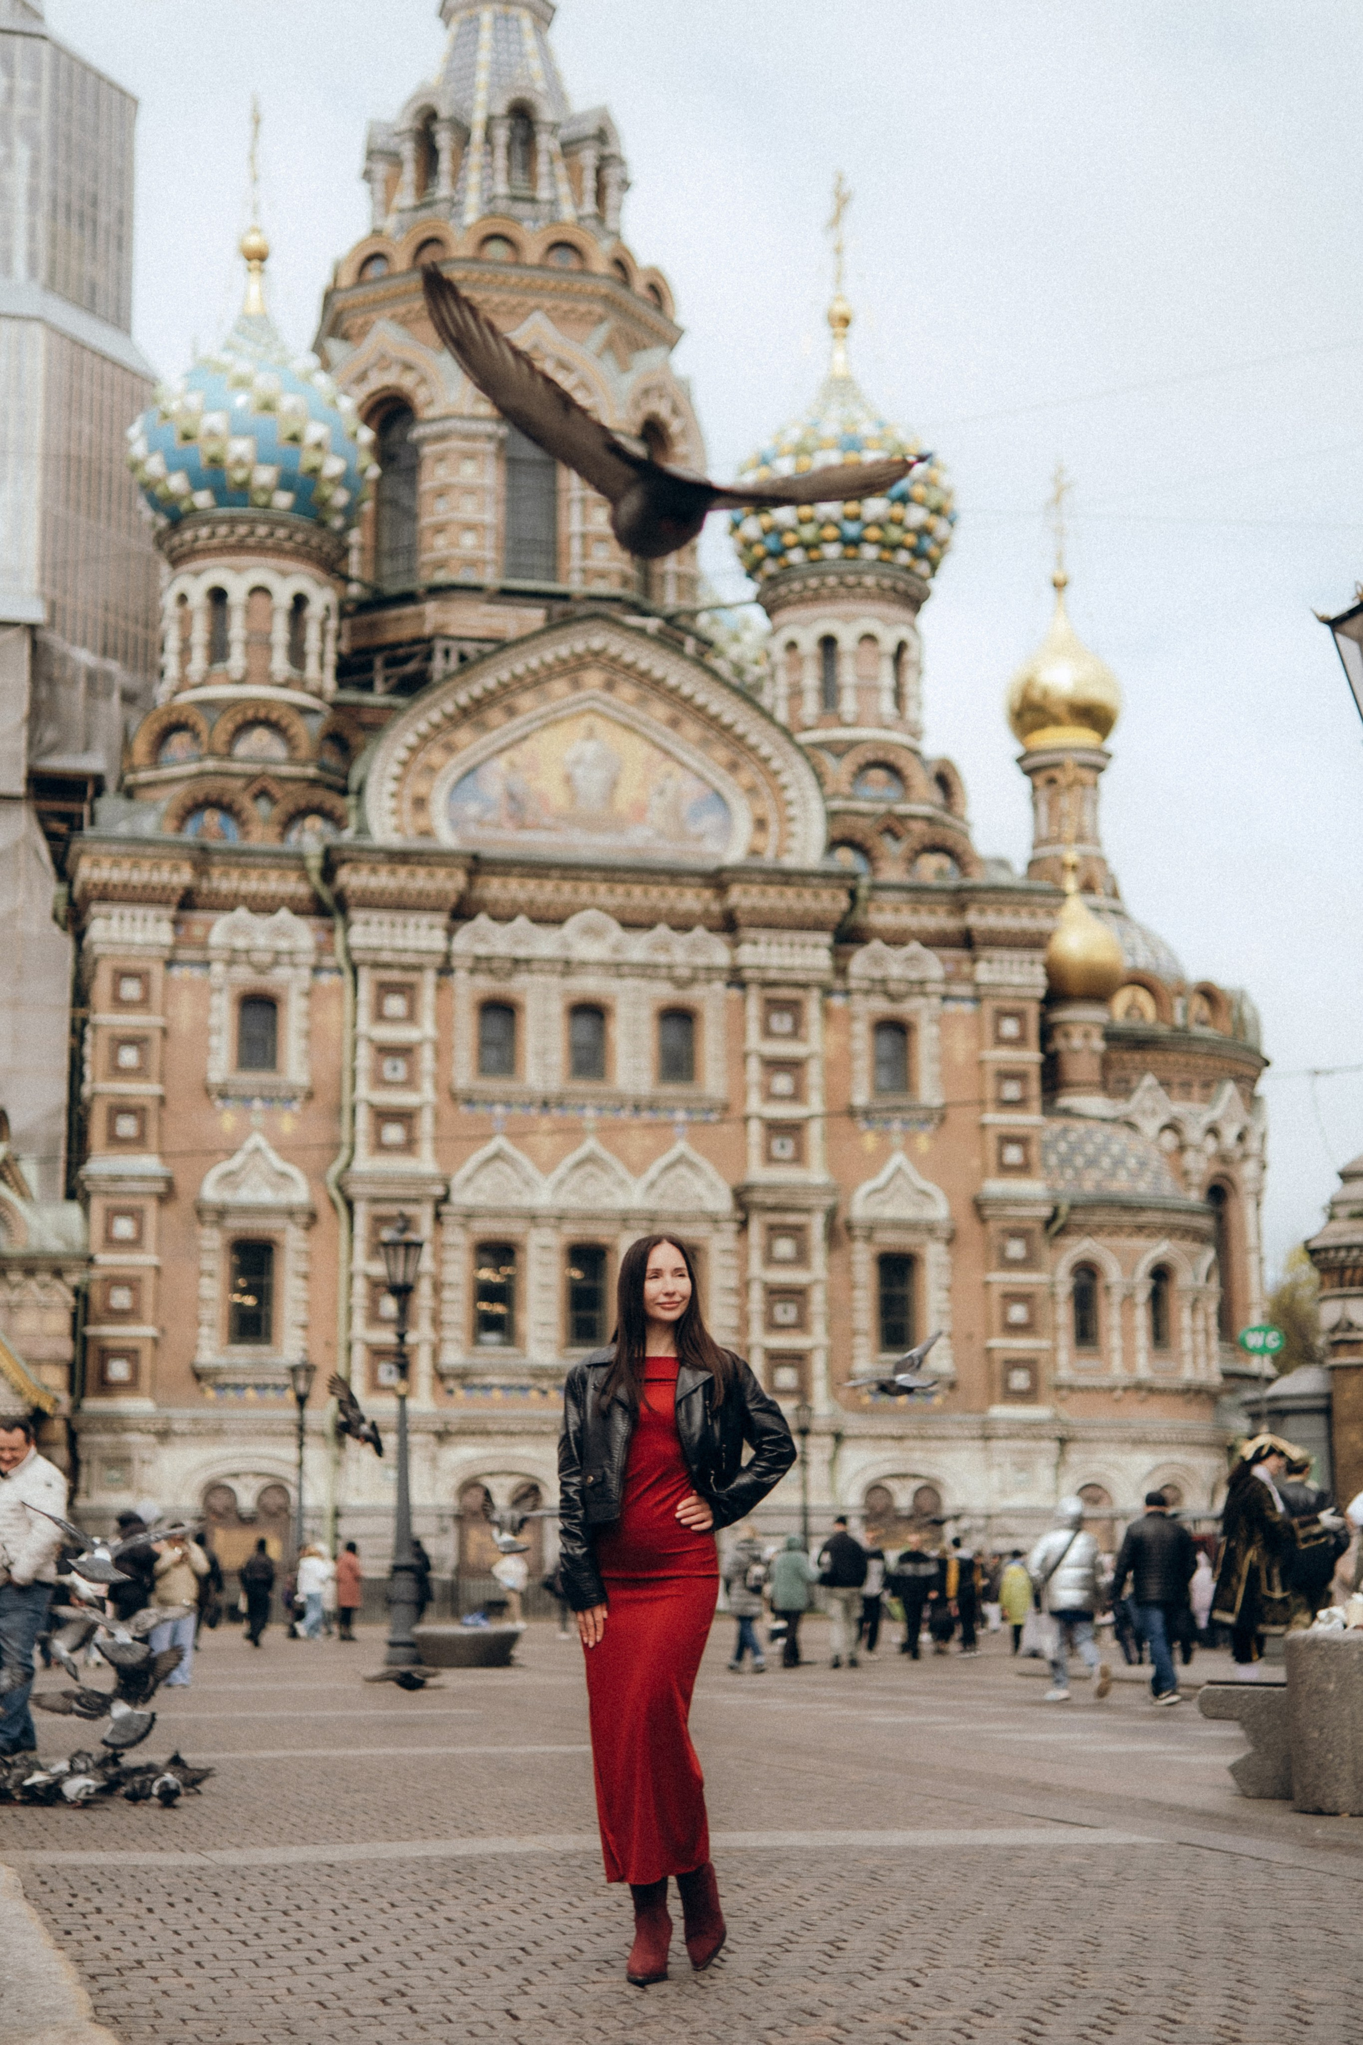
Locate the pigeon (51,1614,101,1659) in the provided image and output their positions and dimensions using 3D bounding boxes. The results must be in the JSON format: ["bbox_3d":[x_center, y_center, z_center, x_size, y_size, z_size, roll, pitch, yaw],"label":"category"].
[{"bbox_3d":[-2.702,2.754,12.600,0.250,0.220,0.270,7,-13,-33],"label":"pigeon"}]

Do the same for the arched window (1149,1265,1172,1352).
[{"bbox_3d":[14.561,8.684,86.242,0.893,2.675,0.350,6,-13,-31],"label":"arched window"}]

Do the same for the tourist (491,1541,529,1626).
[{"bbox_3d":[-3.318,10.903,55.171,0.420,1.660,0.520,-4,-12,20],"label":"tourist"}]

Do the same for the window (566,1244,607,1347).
[{"bbox_3d":[-2.574,7.400,76.793,1.156,2.807,0.300,3,-12,-16],"label":"window"}]

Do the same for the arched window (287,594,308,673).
[{"bbox_3d":[-10.831,-10.944,80.031,0.300,2.139,0.654,-11,-15,43],"label":"arched window"}]

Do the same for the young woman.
[{"bbox_3d":[-0.016,1.378,6.841,0.550,1.740,0.380,-1,-11,2],"label":"young woman"}]

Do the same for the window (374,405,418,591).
[{"bbox_3d":[-9.795,-18.098,97.508,1.857,6.882,0.400,-7,-13,31],"label":"window"}]

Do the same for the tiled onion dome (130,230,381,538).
[{"bbox_3d":[-13.186,-19.964,87.520,7.733,9.757,7.733,2,-11,-13],"label":"tiled onion dome"}]

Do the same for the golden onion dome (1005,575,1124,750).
[{"bbox_3d":[13.861,-13.138,102.728,4.105,6.578,4.105,0,-11,0],"label":"golden onion dome"}]

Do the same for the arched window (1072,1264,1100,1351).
[{"bbox_3d":[12.147,8.550,85.145,0.869,2.587,0.350,2,-11,-13],"label":"arched window"}]

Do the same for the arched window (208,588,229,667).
[{"bbox_3d":[-12.962,-11.040,79.424,0.598,2.223,0.300,-3,-11,14],"label":"arched window"}]

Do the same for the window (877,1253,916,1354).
[{"bbox_3d":[6.365,8.289,83.772,1.185,2.970,0.300,2,-12,-13],"label":"window"}]

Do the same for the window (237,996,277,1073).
[{"bbox_3d":[-11.319,0.338,75.670,1.060,2.077,0.300,3,-12,-16],"label":"window"}]

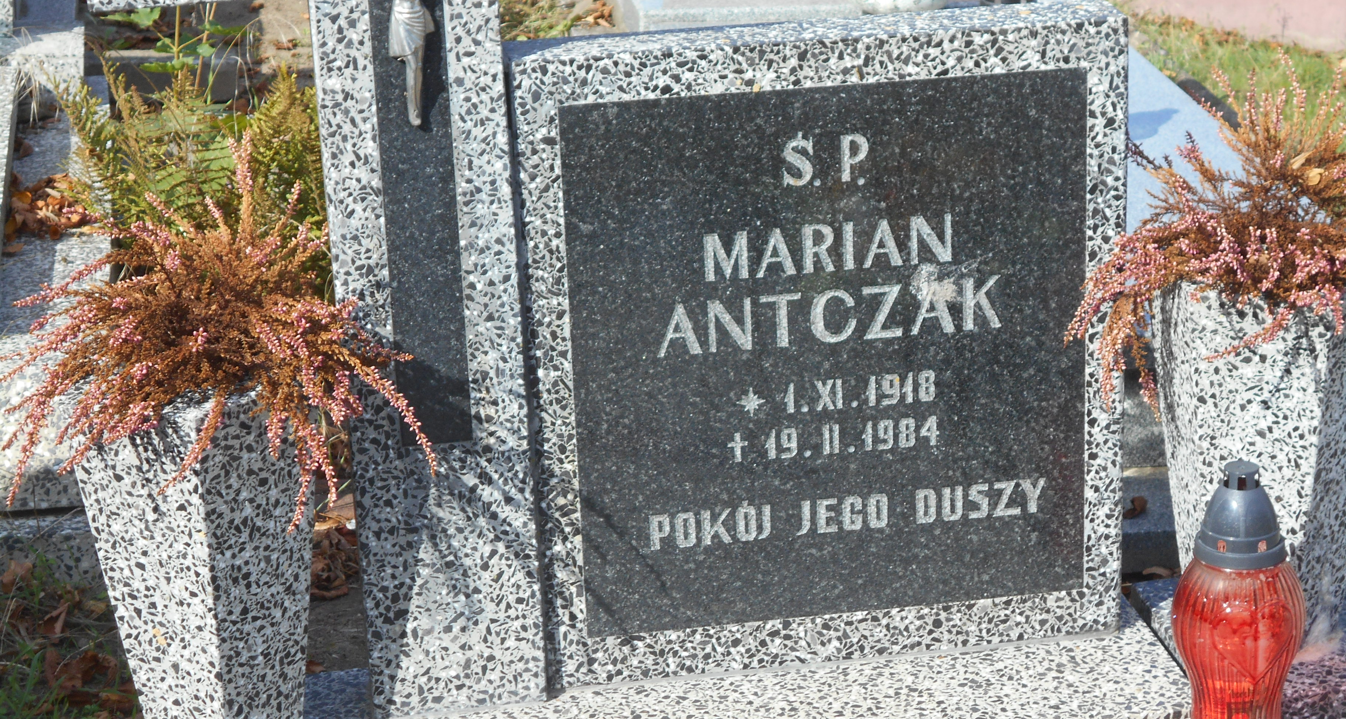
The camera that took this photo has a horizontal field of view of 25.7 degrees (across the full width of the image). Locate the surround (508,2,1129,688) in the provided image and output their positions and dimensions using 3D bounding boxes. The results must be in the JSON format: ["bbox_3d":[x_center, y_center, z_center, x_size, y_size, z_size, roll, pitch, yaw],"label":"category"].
[{"bbox_3d":[0.118,-0.009,2.297,0.459,0.503,0.069,-5,19,-8],"label":"surround"}]

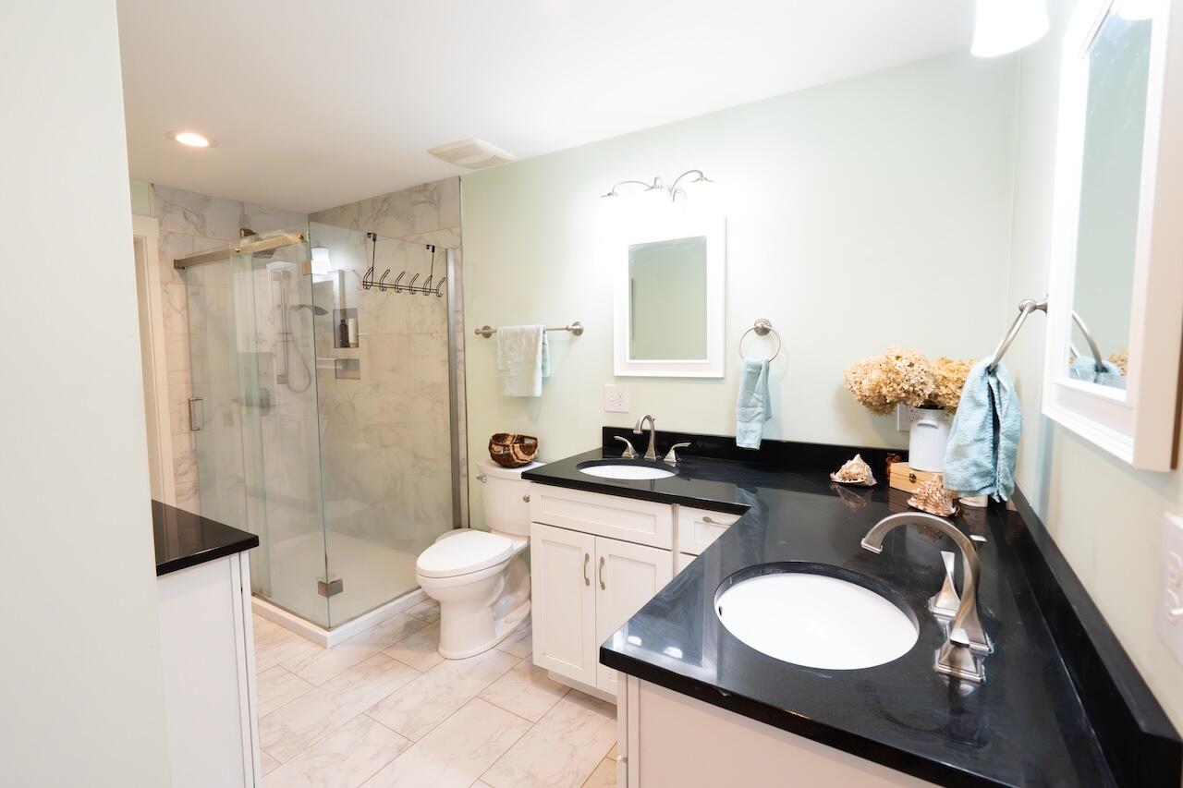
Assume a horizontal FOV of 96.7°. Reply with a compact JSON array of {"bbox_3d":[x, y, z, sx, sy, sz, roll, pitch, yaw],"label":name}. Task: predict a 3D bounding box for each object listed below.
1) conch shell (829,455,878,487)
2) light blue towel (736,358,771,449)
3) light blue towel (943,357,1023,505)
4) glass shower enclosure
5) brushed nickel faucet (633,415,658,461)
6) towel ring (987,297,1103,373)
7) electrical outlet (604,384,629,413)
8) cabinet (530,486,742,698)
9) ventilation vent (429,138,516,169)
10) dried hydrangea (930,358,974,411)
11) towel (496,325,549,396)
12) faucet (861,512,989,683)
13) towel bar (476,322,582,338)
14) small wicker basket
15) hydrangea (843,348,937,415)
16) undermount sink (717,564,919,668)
[{"bbox_3d":[0.955,0.269,1.912,0.154,0.102,0.110,2,5,32],"label":"conch shell"},{"bbox_3d":[0.657,0.042,2.132,0.135,0.360,0.085,2,5,32],"label":"light blue towel"},{"bbox_3d":[0.832,0.077,1.118,0.125,0.295,0.130,2,5,32],"label":"light blue towel"},{"bbox_3d":[-1.665,0.122,3.200,1.495,1.930,0.862,2,5,32],"label":"glass shower enclosure"},{"bbox_3d":[0.238,0.190,2.262,0.060,0.202,0.190,2,5,32],"label":"brushed nickel faucet"},{"bbox_3d":[0.881,-0.129,1.082,0.100,0.170,0.160,2,5,32],"label":"towel ring"},{"bbox_3d":[0.121,0.023,2.544,0.130,0.131,0.008,2,5,32],"label":"electrical outlet"},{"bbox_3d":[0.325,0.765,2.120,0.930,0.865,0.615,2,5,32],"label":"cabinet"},{"bbox_3d":[-0.599,-1.195,2.653,0.295,0.032,0.295,2,5,32],"label":"ventilation vent"},{"bbox_3d":[1.176,-0.035,1.697,0.160,0.175,0.160,2,5,32],"label":"dried hydrangea"},{"bbox_3d":[-0.374,-0.171,2.788,0.305,0.378,0.075,2,5,32],"label":"towel"},{"bbox_3d":[0.568,0.303,0.895,0.188,0.206,0.360,2,5,32],"label":"faucet"},{"bbox_3d":[-0.353,-0.339,2.798,0.698,0.069,0.089,2,5,32],"label":"towel bar"},{"bbox_3d":[-0.406,0.305,2.746,0.250,0.150,0.250,-1,5,0],"label":"small wicker basket"},{"bbox_3d":[1.019,-0.046,1.795,0.255,0.200,0.200,2,5,32],"label":"hydrangea"},{"bbox_3d":[0.408,0.486,0.980,0.350,0.160,0.430,2,5,32],"label":"undermount sink"}]

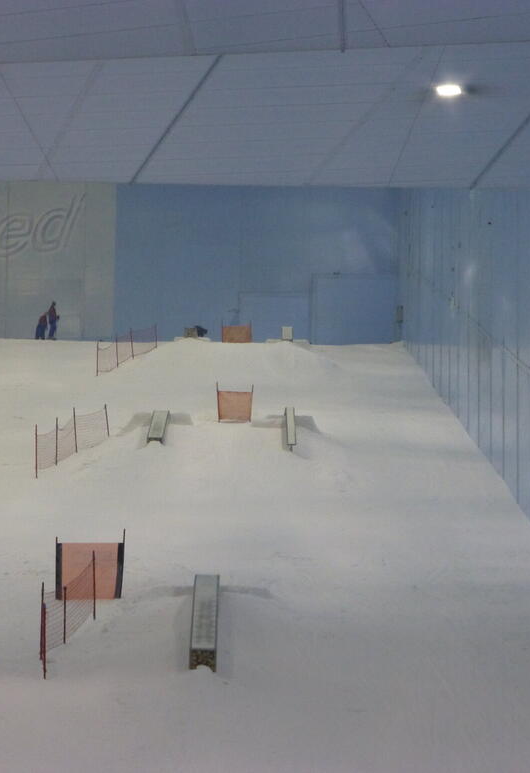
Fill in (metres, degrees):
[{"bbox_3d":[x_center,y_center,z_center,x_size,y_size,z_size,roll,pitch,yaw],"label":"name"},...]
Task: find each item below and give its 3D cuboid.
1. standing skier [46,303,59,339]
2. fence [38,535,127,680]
[{"bbox_3d":[-10.405,-3.196,159.000,0.620,1.830,0.550,-2,-8,17],"label":"standing skier"},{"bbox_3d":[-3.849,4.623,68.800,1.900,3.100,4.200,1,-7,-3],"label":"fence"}]

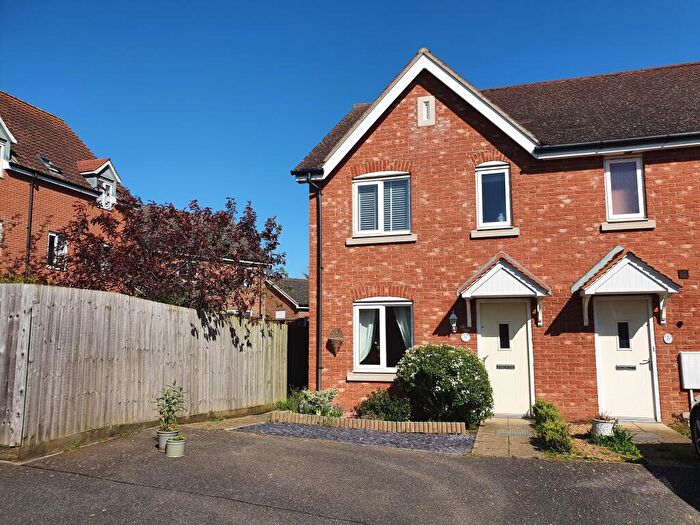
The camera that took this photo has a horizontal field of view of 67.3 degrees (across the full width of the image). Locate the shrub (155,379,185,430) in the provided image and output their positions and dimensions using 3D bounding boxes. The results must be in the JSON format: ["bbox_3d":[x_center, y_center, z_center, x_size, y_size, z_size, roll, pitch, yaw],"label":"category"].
[{"bbox_3d":[-2.340,1.852,6.862,0.380,0.630,0.380,-2,-7,17],"label":"shrub"}]

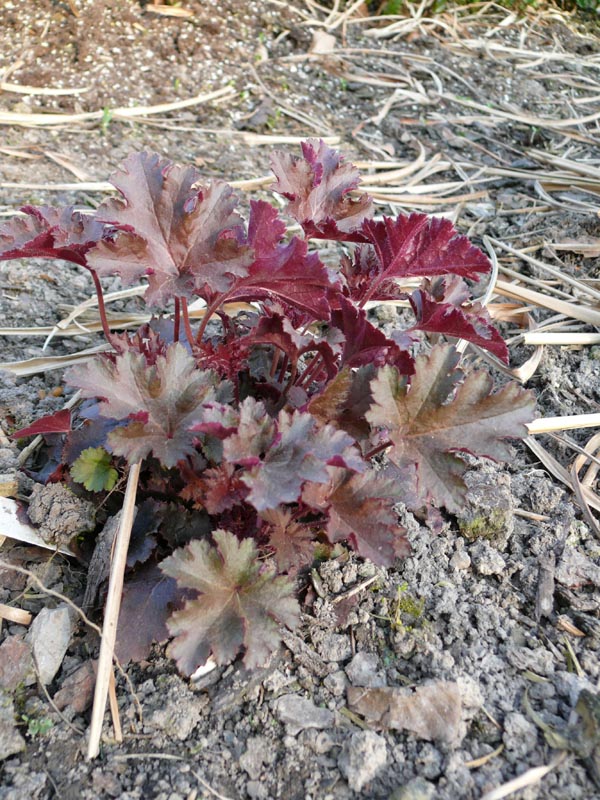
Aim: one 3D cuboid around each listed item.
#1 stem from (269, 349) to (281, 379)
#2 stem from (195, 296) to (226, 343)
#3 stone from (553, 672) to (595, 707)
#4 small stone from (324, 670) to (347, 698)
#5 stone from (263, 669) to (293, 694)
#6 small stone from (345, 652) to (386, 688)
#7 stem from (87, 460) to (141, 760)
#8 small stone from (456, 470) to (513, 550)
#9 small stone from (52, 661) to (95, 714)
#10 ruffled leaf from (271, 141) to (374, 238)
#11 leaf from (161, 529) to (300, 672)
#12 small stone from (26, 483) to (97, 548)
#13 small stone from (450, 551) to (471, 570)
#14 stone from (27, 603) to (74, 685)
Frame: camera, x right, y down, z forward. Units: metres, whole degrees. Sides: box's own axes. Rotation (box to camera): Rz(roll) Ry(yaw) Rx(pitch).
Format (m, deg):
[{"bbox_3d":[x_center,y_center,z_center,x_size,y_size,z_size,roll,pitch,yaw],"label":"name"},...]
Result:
[{"bbox_3d":[-0.018,-0.027,0.604,0.004,0.023,0.004,16,31,-2],"label":"stem"},{"bbox_3d":[-0.062,-0.056,0.575,0.007,0.046,0.006,23,31,-24],"label":"stem"},{"bbox_3d":[0.151,0.158,0.455,0.018,0.013,0.015,0,38,0],"label":"stone"},{"bbox_3d":[0.019,0.152,0.446,0.013,0.010,0.011,0,36,0],"label":"small stone"},{"bbox_3d":[-0.012,0.156,0.460,0.016,0.010,0.011,0,38,0],"label":"stone"},{"bbox_3d":[0.036,0.151,0.463,0.022,0.013,0.015,0,38,0],"label":"small stone"},{"bbox_3d":[-0.109,0.114,0.497,0.007,0.007,0.191,8,48,-10],"label":"stem"},{"bbox_3d":[0.117,0.071,0.535,0.037,0.036,0.038,0,36,0],"label":"small stone"},{"bbox_3d":[-0.125,0.158,0.458,0.017,0.012,0.027,22,43,25],"label":"small stone"},{"bbox_3d":[0.014,-0.144,0.575,0.068,0.064,0.035,0,11,0],"label":"ruffled leaf"},{"bbox_3d":[-0.038,0.113,0.465,0.073,0.018,0.072,9,60,2],"label":"leaf"},{"bbox_3d":[-0.153,0.074,0.536,0.044,0.030,0.034,0,36,0],"label":"small stone"},{"bbox_3d":[0.103,0.103,0.534,0.012,0.009,0.011,5,38,7],"label":"small stone"},{"bbox_3d":[-0.137,0.134,0.460,0.025,0.022,0.042,0,36,0],"label":"stone"}]

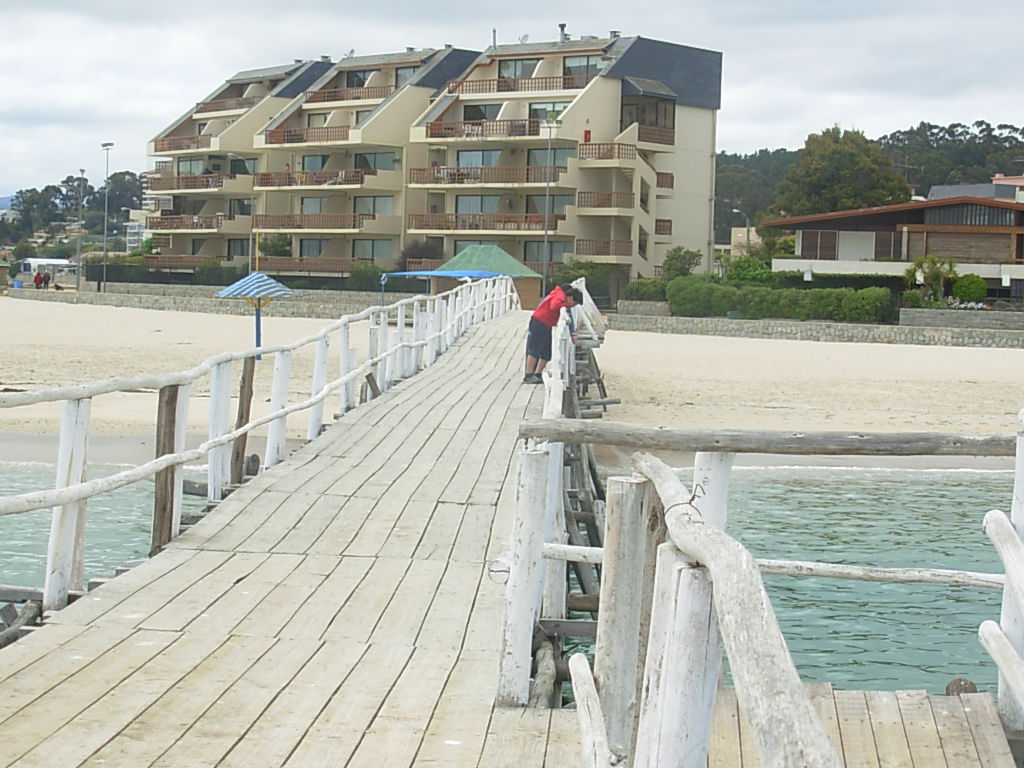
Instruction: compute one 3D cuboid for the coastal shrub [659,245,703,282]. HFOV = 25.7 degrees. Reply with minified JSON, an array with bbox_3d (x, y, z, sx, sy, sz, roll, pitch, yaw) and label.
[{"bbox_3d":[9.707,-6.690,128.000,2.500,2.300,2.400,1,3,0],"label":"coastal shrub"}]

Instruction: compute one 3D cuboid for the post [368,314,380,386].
[{"bbox_3d":[-1.584,-0.361,25.800,0.130,0.900,0.130,1,3,0],"label":"post"}]

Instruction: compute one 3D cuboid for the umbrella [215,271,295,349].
[{"bbox_3d":[-7.898,-2.089,69.068,2.450,2.670,2.450,2,3,0],"label":"umbrella"}]

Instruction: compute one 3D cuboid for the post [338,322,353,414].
[{"bbox_3d":[-1.792,-0.186,24.200,0.100,0.996,0.100,-1,3,0],"label":"post"}]

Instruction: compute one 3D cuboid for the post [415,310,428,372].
[{"bbox_3d":[-1.248,-0.620,31.000,0.130,0.900,0.130,1,3,0],"label":"post"}]

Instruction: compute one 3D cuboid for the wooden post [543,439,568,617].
[{"bbox_3d":[0.206,0.667,10.600,0.100,0.896,0.100,1,3,0],"label":"wooden post"}]

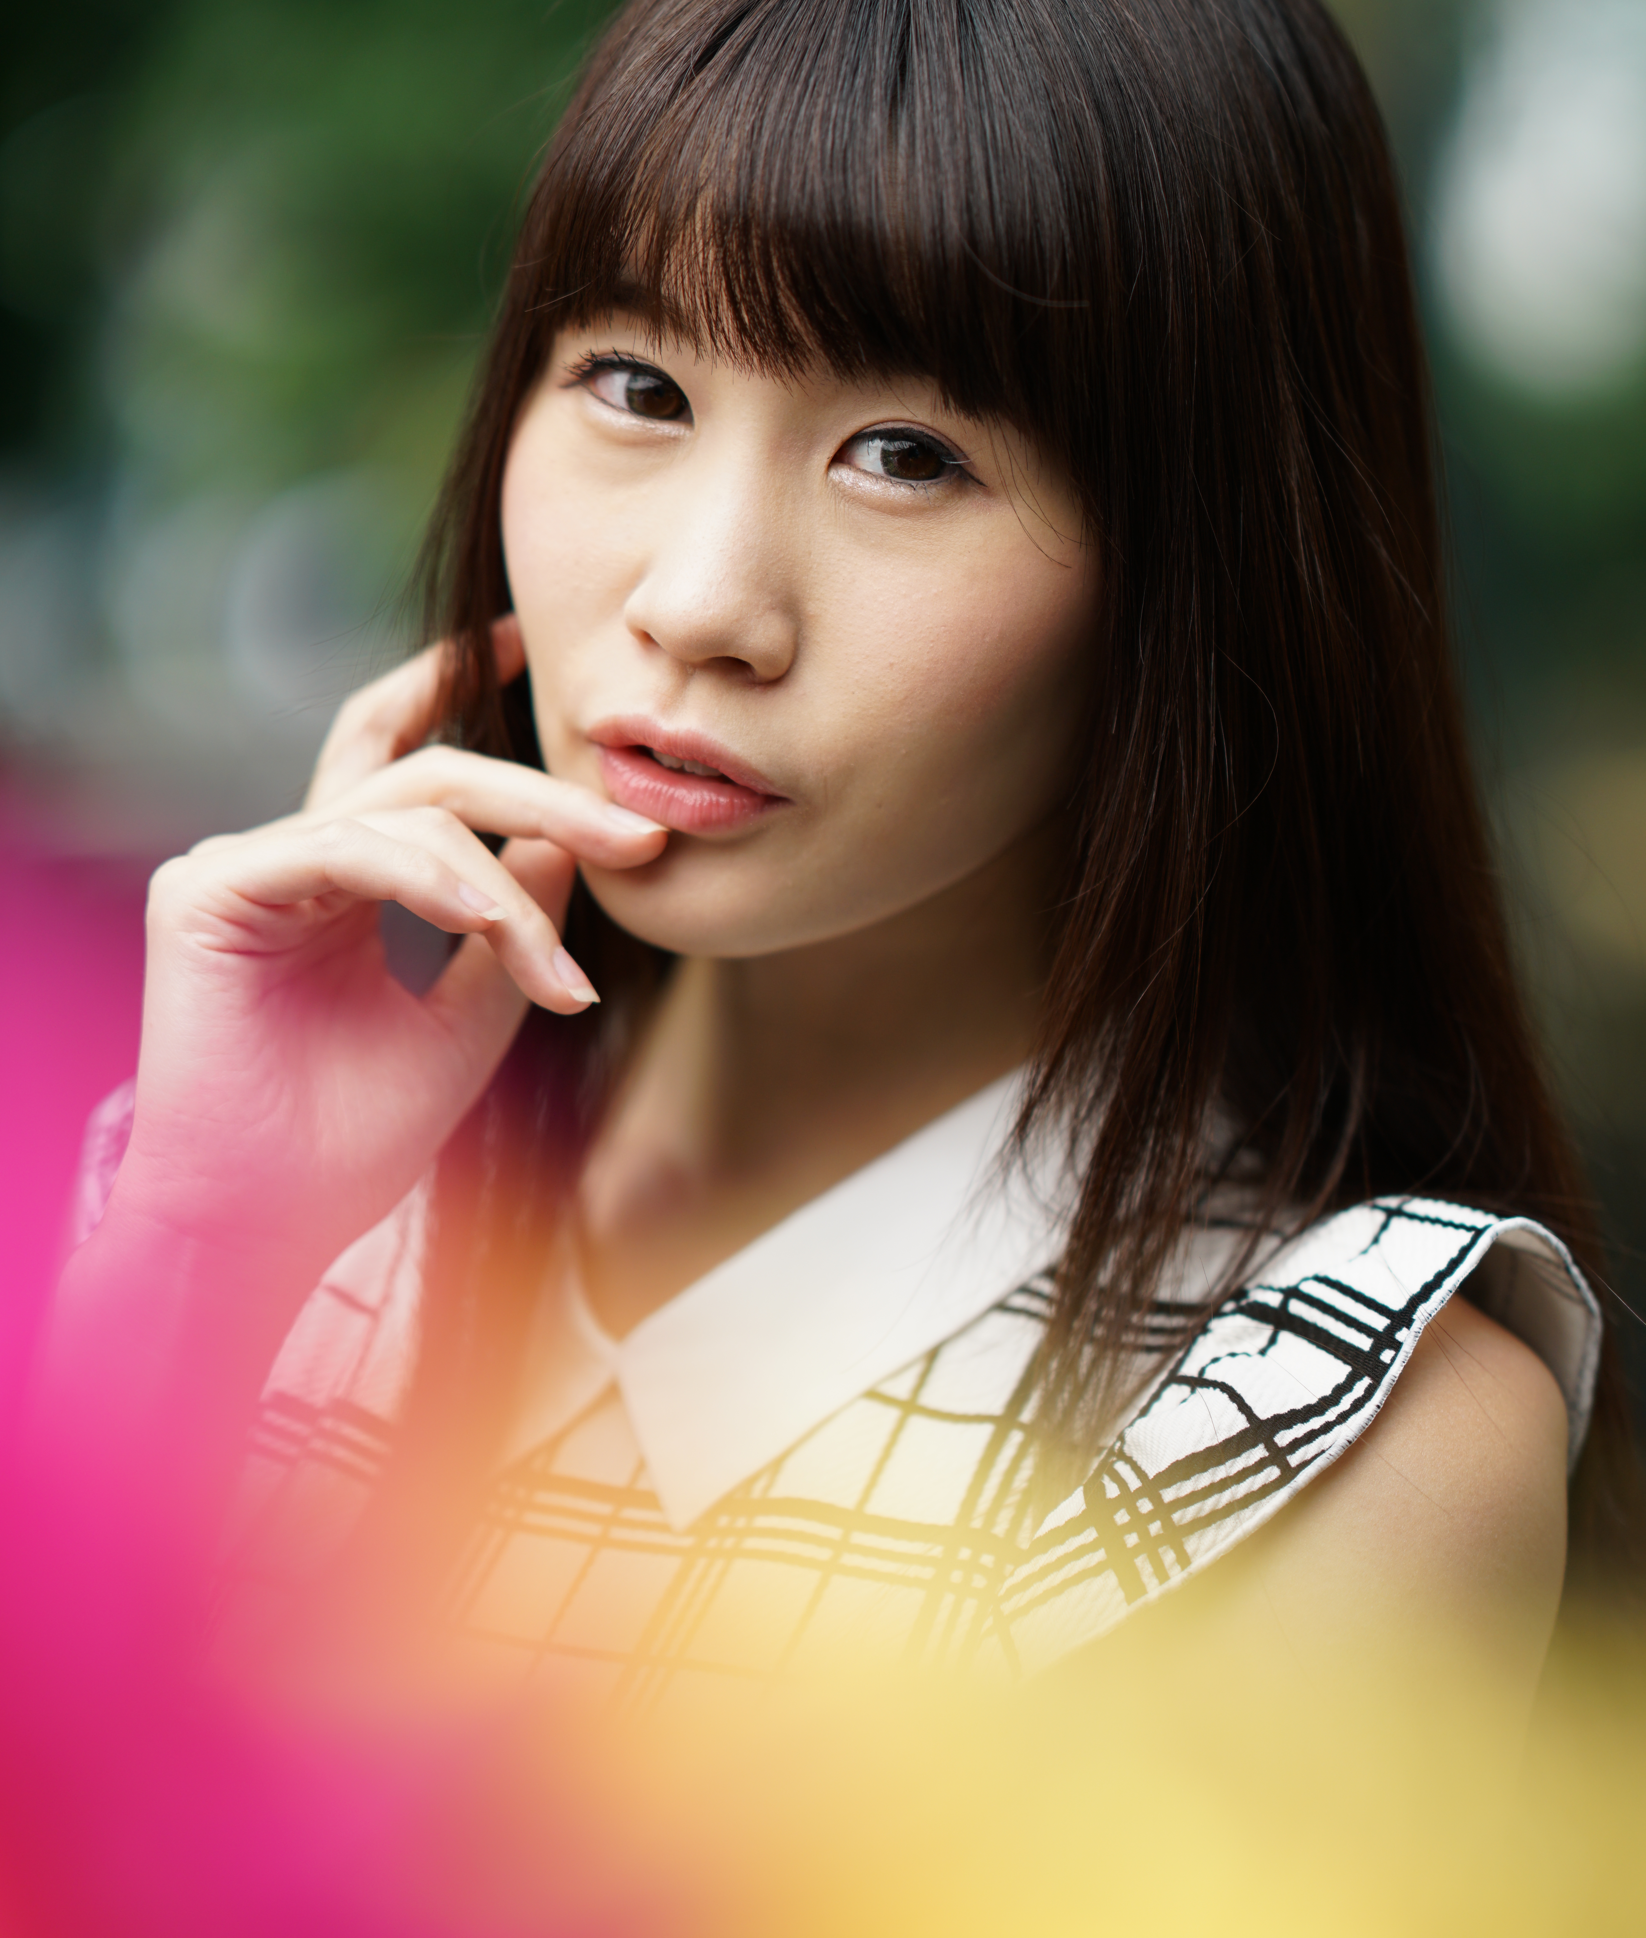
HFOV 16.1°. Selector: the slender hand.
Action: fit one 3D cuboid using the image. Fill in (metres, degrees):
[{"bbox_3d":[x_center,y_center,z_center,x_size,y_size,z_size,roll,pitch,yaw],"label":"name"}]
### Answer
[{"bbox_3d":[-0.087,-0.004,1.180,0.092,0.130,0.100,8,8,34],"label":"slender hand"}]

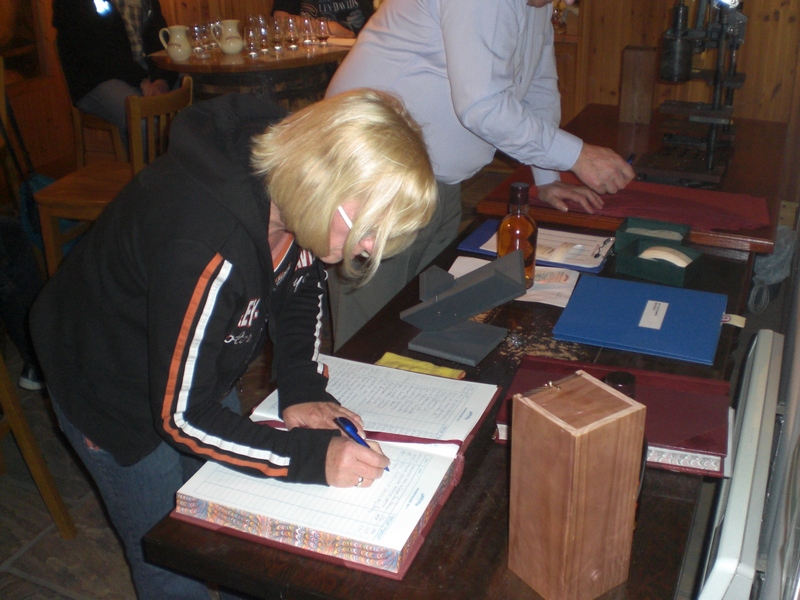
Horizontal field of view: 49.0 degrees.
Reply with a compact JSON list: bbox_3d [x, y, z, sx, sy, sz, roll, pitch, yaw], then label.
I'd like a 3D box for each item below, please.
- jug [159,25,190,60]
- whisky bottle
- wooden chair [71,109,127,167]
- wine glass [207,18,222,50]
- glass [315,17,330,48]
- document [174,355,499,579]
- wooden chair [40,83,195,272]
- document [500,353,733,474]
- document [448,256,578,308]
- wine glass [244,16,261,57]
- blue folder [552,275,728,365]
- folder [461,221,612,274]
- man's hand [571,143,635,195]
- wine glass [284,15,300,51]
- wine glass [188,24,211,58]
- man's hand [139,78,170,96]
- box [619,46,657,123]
[{"bbox_3d":[-0.855,-0.980,3.350,0.127,0.135,0.088,3,25,11],"label":"jug"},{"bbox_3d":[0.251,-0.141,1.889,0.089,0.224,0.089,2,24,7],"label":"whisky bottle"},{"bbox_3d":[-1.459,-0.742,4.633,0.360,0.520,0.360,4,26,11],"label":"wooden chair"},{"bbox_3d":[-0.748,-1.066,3.520,0.067,0.117,0.067,-6,25,-10],"label":"wine glass"},{"bbox_3d":[-0.307,-1.064,3.483,0.062,0.117,0.062,-1,26,0],"label":"glass"},{"bbox_3d":[-0.082,0.230,1.468,0.376,0.045,0.518,9,28,20],"label":"document"},{"bbox_3d":[-1.173,-0.459,3.679,0.510,0.895,0.440,8,28,19],"label":"wooden chair"},{"bbox_3d":[0.344,0.179,1.403,0.335,0.036,0.223,7,25,17],"label":"document"},{"bbox_3d":[0.257,-0.048,2.067,0.300,0.006,0.212,8,28,19],"label":"document"},{"bbox_3d":[-0.561,-0.985,3.333,0.062,0.117,0.062,-1,26,0],"label":"wine glass"},{"bbox_3d":[0.485,0.031,1.750,0.293,0.014,0.302,9,26,22],"label":"blue folder"},{"bbox_3d":[0.354,-0.144,2.245,0.360,0.015,0.235,10,28,22],"label":"folder"},{"bbox_3d":[0.544,-0.353,2.360,0.155,0.115,0.105,7,27,16],"label":"man's hand"},{"bbox_3d":[-0.425,-1.040,3.439,0.062,0.117,0.062,-1,26,0],"label":"wine glass"},{"bbox_3d":[-0.778,-1.010,3.400,0.067,0.117,0.067,-7,25,-11],"label":"wine glass"},{"bbox_3d":[-0.961,-0.831,3.450,0.115,0.085,0.100,-20,30,-35],"label":"man's hand"},{"bbox_3d":[0.820,-0.741,3.009,0.105,0.250,0.105,8,26,21],"label":"box"}]

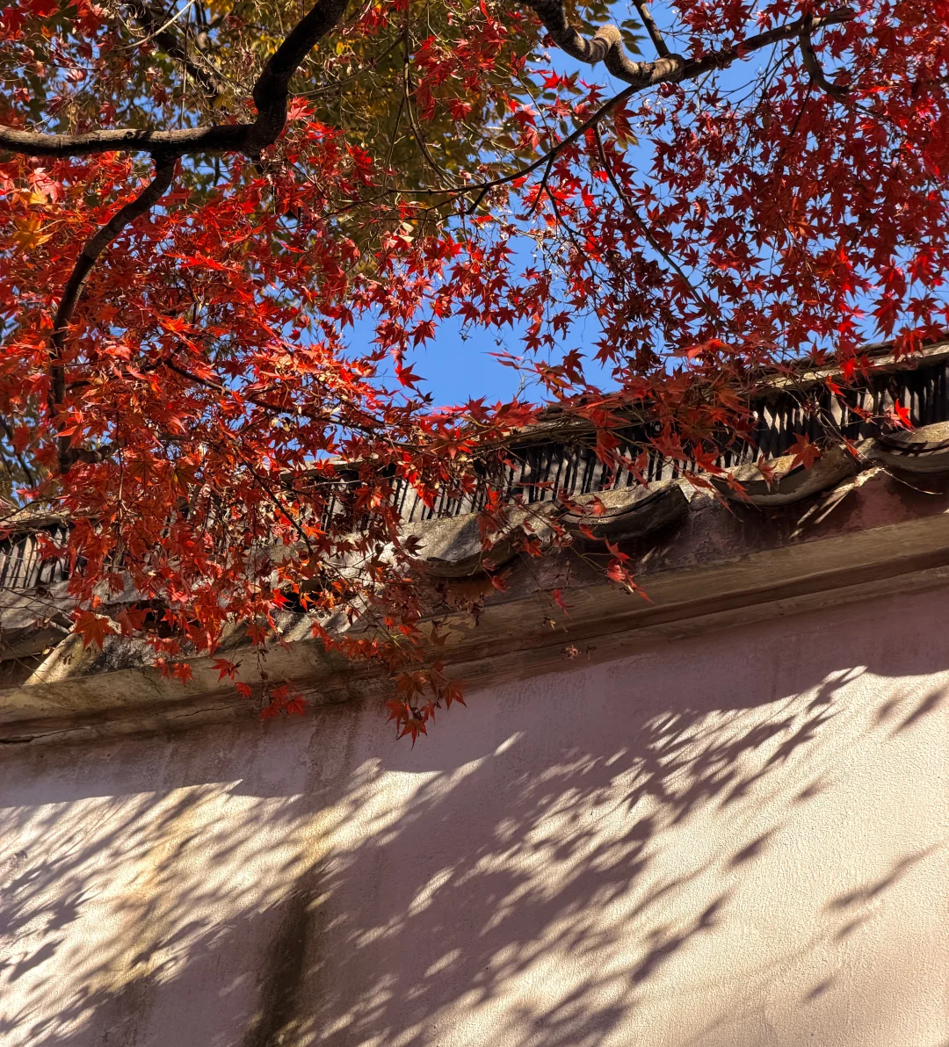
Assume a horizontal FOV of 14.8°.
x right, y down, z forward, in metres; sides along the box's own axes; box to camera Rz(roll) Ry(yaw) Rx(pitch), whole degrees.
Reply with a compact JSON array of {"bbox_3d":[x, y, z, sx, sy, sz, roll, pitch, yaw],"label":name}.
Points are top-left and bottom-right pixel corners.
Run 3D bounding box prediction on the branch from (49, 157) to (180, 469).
[{"bbox_3d":[-0.529,-0.300,5.200,0.145,0.475,0.120,12,-22,-3],"label":"branch"}]

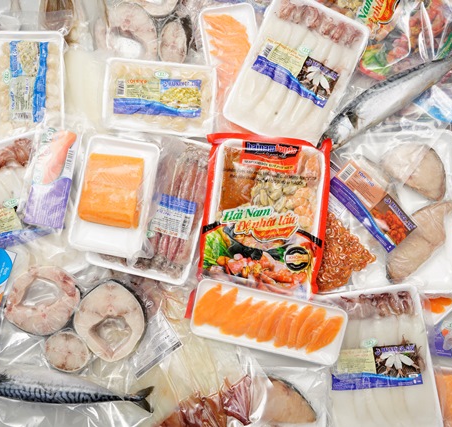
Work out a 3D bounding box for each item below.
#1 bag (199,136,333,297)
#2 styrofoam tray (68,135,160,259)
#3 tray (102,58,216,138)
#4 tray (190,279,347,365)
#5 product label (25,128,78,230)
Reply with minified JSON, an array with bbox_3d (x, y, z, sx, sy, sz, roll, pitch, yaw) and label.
[{"bbox_3d":[0.060,0.002,0.896,0.195,0.040,0.248,5,83,2],"label":"bag"},{"bbox_3d":[-0.177,-0.028,0.905,0.127,0.030,0.188,7,83,2],"label":"styrofoam tray"},{"bbox_3d":[-0.110,-0.191,0.929,0.184,0.028,0.123,3,83,2],"label":"tray"},{"bbox_3d":[0.064,0.170,0.875,0.239,0.022,0.084,11,83,3],"label":"tray"},{"bbox_3d":[-0.285,-0.058,0.902,0.066,0.003,0.160,7,83,2],"label":"product label"}]

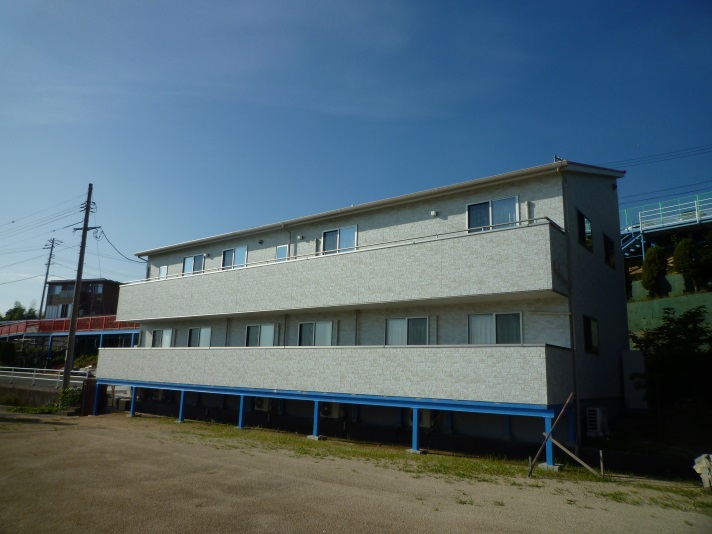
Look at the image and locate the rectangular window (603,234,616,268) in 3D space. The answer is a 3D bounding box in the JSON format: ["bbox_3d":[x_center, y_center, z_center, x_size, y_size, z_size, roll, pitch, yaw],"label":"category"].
[{"bbox_3d":[8.535,-0.462,17.241,0.100,0.948,1.479,-7,-14,37],"label":"rectangular window"}]

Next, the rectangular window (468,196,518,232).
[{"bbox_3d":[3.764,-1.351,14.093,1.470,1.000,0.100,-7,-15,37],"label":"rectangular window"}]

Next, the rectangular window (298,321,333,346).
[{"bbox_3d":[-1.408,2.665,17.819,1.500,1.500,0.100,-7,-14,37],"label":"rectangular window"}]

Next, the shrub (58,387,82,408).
[{"bbox_3d":[-12.659,5.786,22.800,1.000,1.000,0.900,-7,-15,37],"label":"shrub"}]

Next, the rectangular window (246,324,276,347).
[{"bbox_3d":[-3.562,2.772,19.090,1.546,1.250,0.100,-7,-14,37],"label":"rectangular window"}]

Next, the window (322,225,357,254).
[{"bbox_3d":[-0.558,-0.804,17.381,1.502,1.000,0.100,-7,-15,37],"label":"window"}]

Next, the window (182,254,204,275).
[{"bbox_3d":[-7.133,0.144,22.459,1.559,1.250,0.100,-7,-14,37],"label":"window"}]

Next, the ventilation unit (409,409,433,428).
[{"bbox_3d":[1.804,4.055,13.984,0.680,0.560,0.280,-7,-15,37],"label":"ventilation unit"}]

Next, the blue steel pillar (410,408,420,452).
[{"bbox_3d":[1.508,3.997,12.698,0.130,0.985,0.130,-7,-14,37],"label":"blue steel pillar"}]

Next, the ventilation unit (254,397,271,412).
[{"bbox_3d":[-3.266,4.871,18.497,0.750,0.550,0.280,-7,-14,37],"label":"ventilation unit"}]

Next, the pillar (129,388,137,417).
[{"bbox_3d":[-8.846,5.383,20.555,0.130,1.131,0.130,-7,-14,37],"label":"pillar"}]

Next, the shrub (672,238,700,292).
[{"bbox_3d":[13.600,-0.069,21.161,1.200,2.247,1.200,-7,-14,37],"label":"shrub"}]

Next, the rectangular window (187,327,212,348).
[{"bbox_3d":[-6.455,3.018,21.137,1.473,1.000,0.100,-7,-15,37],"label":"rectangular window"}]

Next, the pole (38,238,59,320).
[{"bbox_3d":[-34.161,1.847,56.750,1.800,10.300,0.600,-7,-14,37],"label":"pole"}]

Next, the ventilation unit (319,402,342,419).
[{"bbox_3d":[-0.739,4.550,16.577,0.750,0.550,0.280,-7,-14,37],"label":"ventilation unit"}]

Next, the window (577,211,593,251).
[{"bbox_3d":[6.543,-0.997,14.682,0.100,0.980,1.550,-7,-14,37],"label":"window"}]

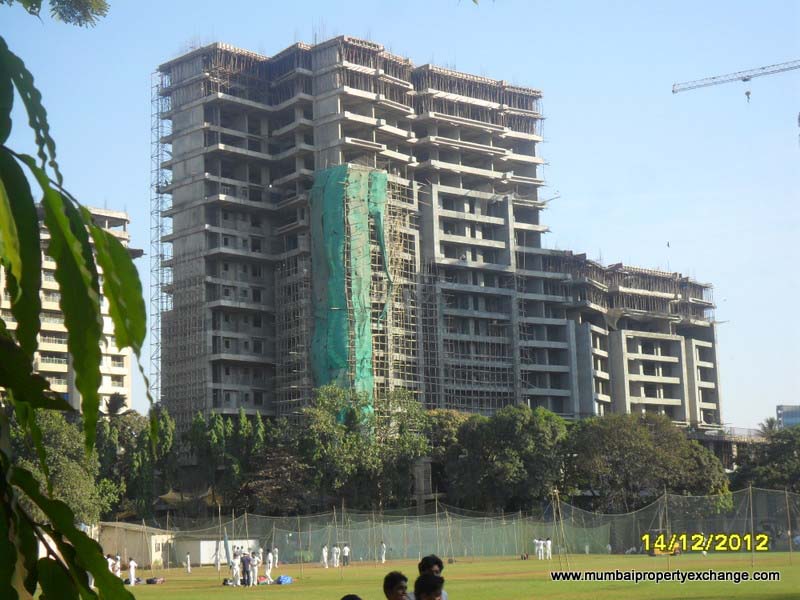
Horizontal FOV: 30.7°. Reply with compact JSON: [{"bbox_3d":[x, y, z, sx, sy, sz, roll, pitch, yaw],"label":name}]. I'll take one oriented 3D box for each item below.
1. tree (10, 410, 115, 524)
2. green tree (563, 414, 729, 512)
[{"bbox_3d":[-29.243,16.685,126.141,9.035,14.247,9.000,-2,-9,0],"label":"tree"},{"bbox_3d":[21.855,16.281,128.941,14.734,12.276,12.000,-2,-9,0],"label":"green tree"}]

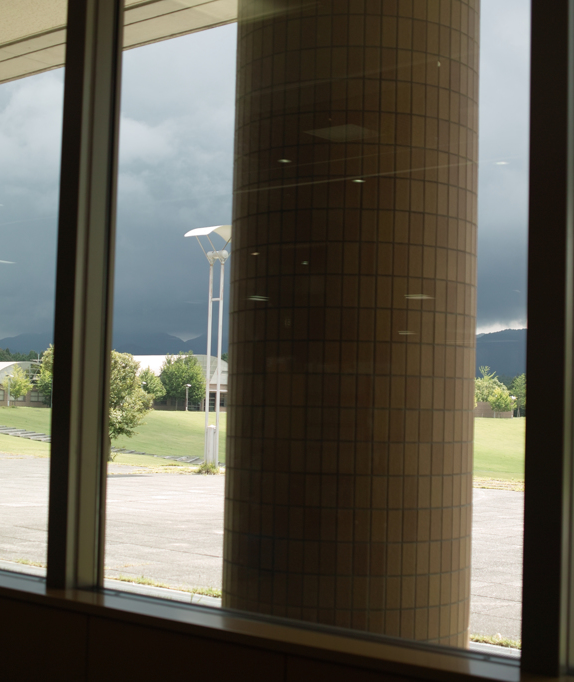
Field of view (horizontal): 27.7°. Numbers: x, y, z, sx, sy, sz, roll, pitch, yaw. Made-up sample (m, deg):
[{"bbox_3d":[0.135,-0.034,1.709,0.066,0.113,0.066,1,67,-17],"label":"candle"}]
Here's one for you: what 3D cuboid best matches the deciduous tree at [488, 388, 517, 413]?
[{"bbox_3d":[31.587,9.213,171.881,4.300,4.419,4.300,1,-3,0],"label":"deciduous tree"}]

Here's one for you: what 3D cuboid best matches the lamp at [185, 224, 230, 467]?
[{"bbox_3d":[-1.937,0.117,31.477,1.300,6.516,1.000,4,-4,-44],"label":"lamp"}]

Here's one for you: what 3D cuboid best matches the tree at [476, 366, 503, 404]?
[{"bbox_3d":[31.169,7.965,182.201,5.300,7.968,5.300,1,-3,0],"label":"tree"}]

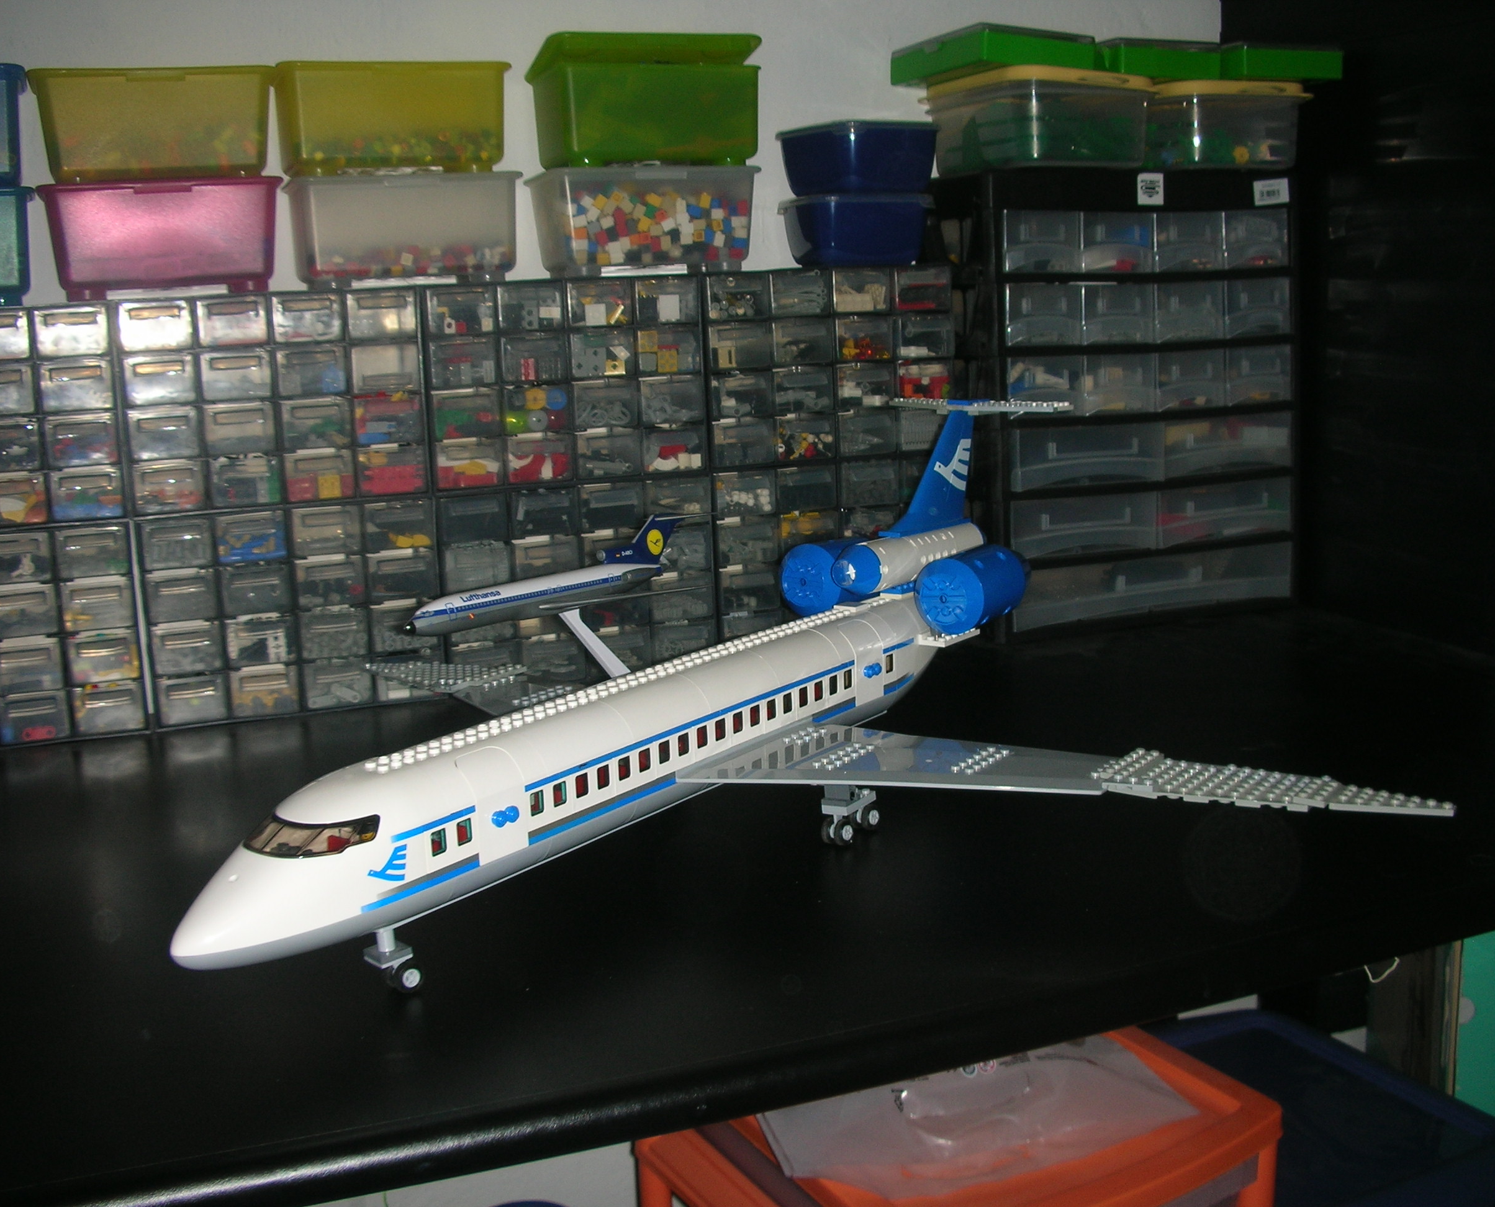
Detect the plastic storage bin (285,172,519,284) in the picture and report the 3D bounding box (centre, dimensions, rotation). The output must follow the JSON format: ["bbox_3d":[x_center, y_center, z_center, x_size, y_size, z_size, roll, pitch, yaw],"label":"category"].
[{"bbox_3d":[-0.274,-0.290,1.278,0.172,0.085,0.122,-6,12,-22],"label":"plastic storage bin"}]

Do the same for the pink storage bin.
[{"bbox_3d":[-0.440,-0.266,1.212,0.172,0.085,0.122,-6,12,-22],"label":"pink storage bin"}]

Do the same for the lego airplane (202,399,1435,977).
[{"bbox_3d":[-0.026,0.022,0.907,0.765,0.225,0.714,6,13,34],"label":"lego airplane"}]

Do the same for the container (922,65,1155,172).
[{"bbox_3d":[0.255,-0.422,1.434,0.153,0.084,0.155,-6,12,-22],"label":"container"}]

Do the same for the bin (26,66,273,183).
[{"bbox_3d":[-0.442,-0.343,1.198,0.172,0.085,0.122,-6,12,-22],"label":"bin"}]

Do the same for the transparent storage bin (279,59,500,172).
[{"bbox_3d":[-0.279,-0.368,1.262,0.172,0.085,0.122,-6,12,-22],"label":"transparent storage bin"}]

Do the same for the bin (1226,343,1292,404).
[{"bbox_3d":[0.437,-0.220,1.547,0.077,0.052,0.155,-6,12,-22],"label":"bin"}]

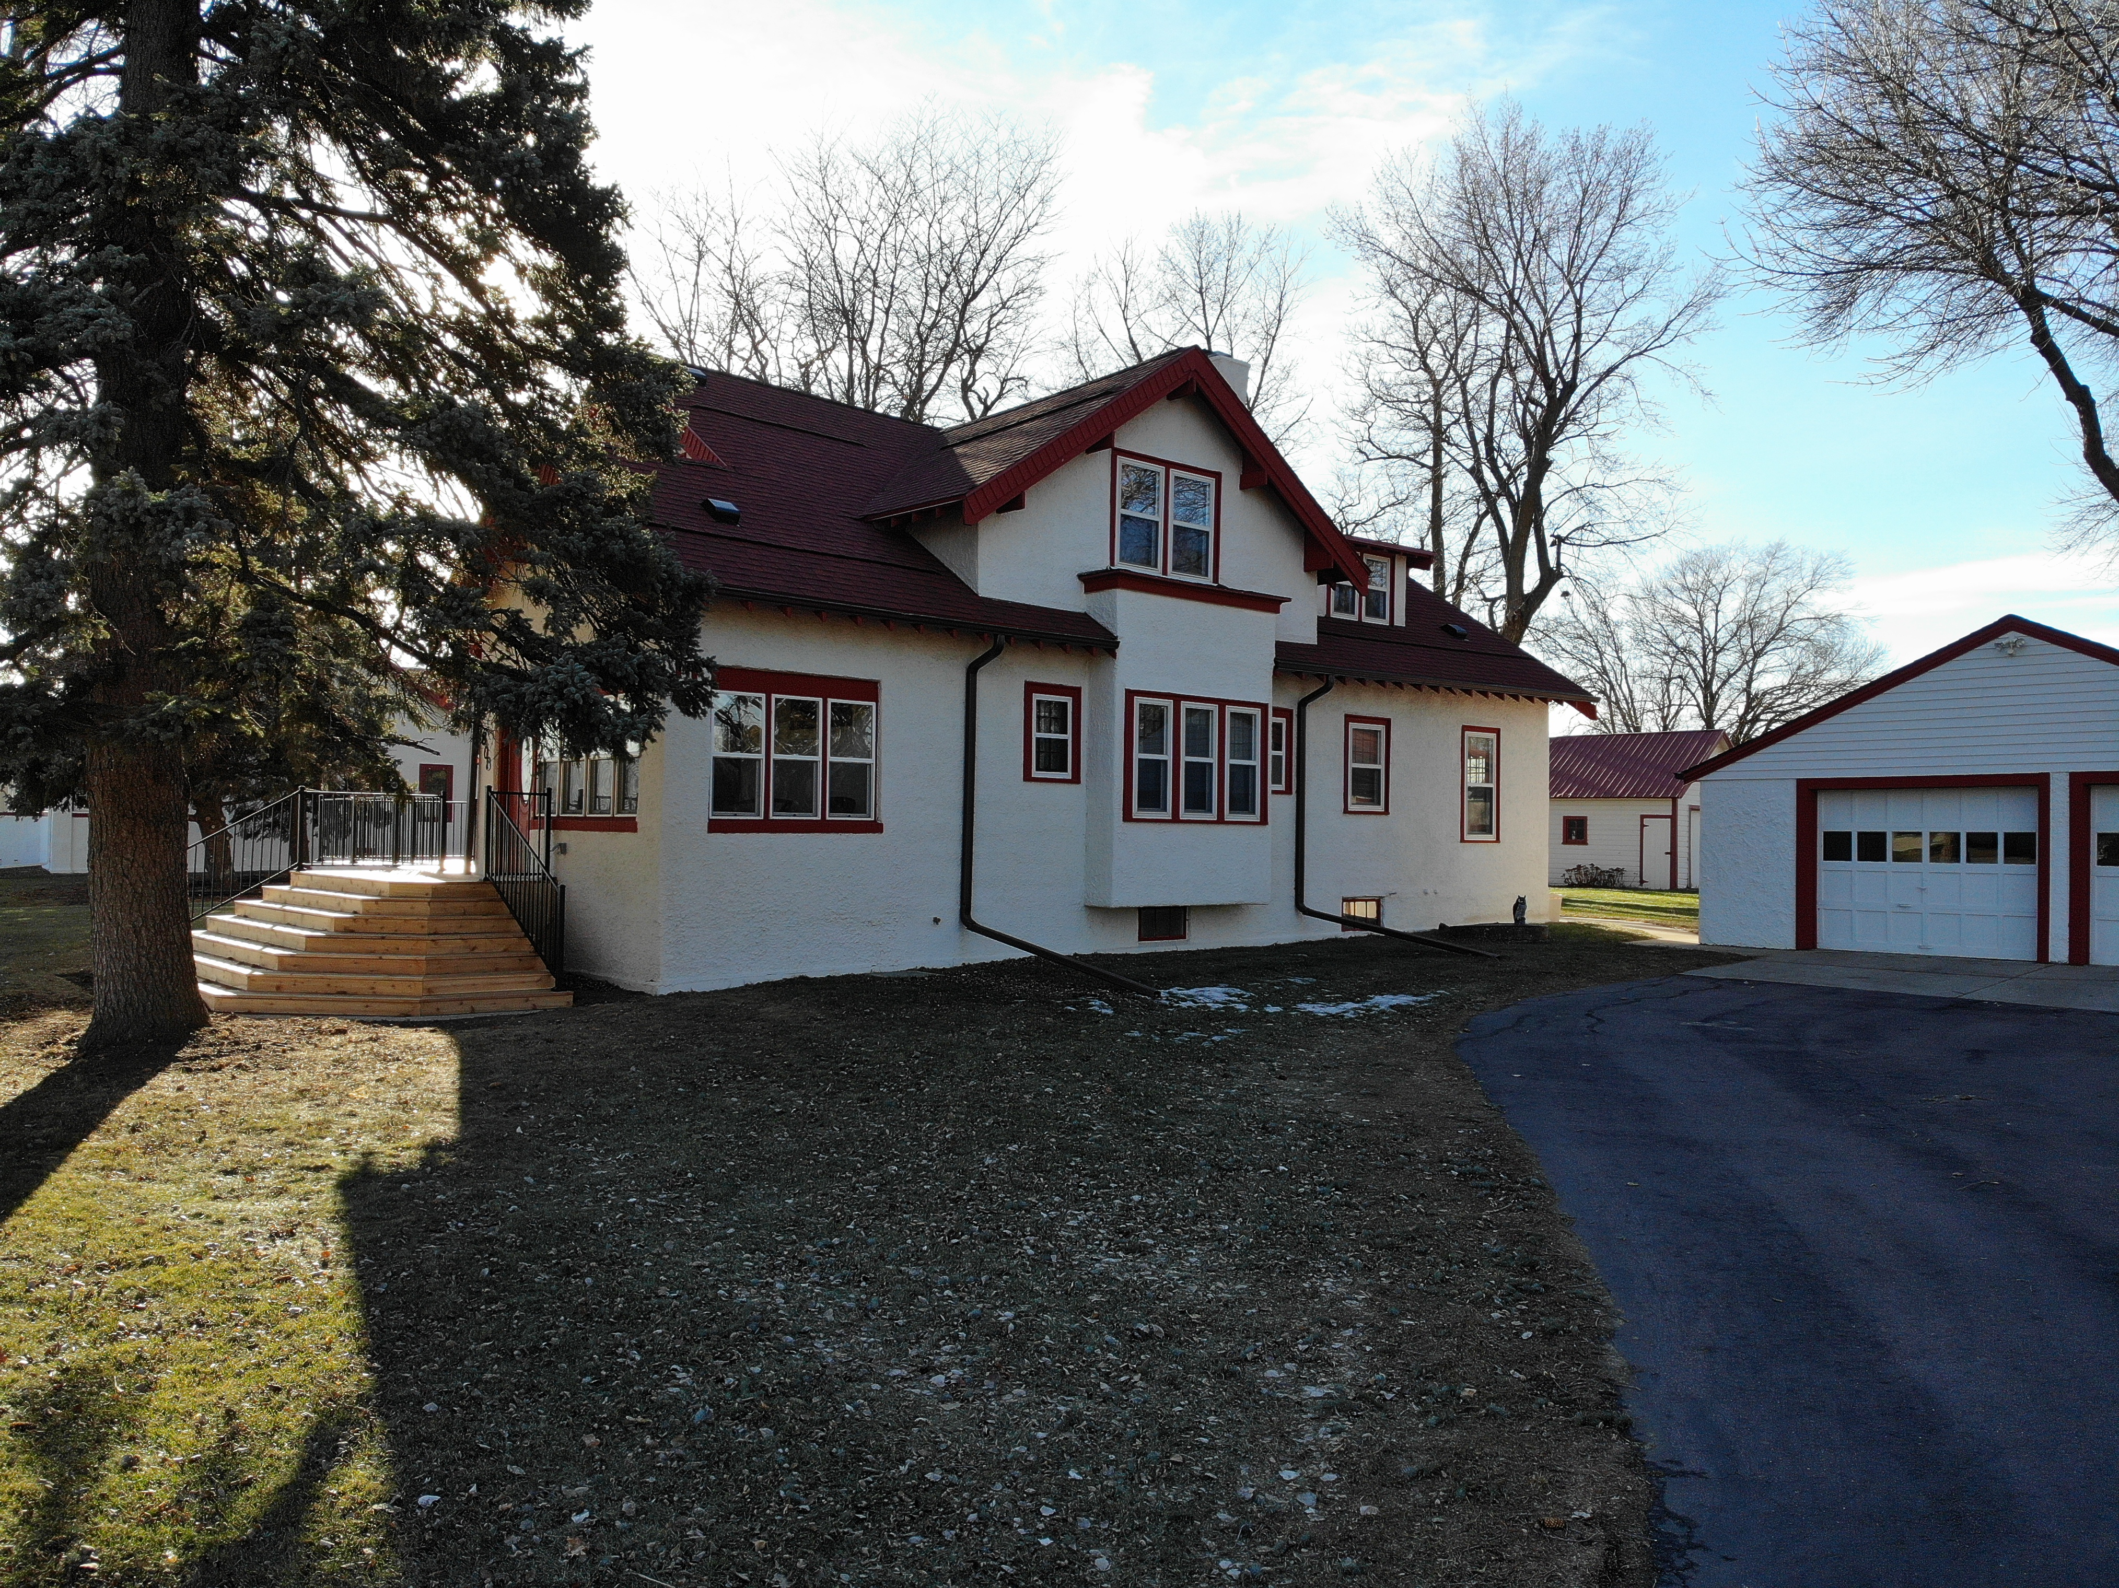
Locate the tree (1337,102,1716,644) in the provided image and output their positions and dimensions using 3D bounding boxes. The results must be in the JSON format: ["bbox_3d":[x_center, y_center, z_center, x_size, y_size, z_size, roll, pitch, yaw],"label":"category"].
[{"bbox_3d":[11.733,-7.401,36.715,9.675,20.081,9.675,0,-2,18],"label":"tree"}]

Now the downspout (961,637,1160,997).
[{"bbox_3d":[-0.021,0.110,15.163,0.110,3.675,3.185,2,-2,-40],"label":"downspout"}]

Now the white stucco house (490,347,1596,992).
[{"bbox_3d":[-1.080,-1.917,22.752,16.485,8.295,11.130,2,-2,-40],"label":"white stucco house"}]

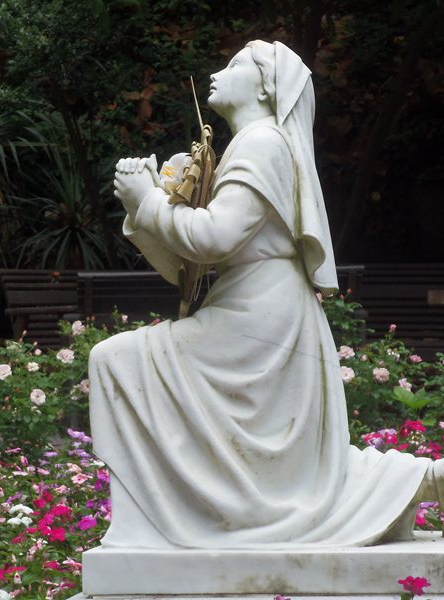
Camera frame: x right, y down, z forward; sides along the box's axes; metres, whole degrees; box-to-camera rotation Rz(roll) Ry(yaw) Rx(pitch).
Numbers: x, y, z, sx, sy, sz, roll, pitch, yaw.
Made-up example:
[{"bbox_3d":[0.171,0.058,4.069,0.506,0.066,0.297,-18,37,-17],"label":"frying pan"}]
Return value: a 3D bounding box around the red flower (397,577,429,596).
[{"bbox_3d":[0.422,0.629,7.100,0.070,0.045,0.050,-1,2,0],"label":"red flower"}]

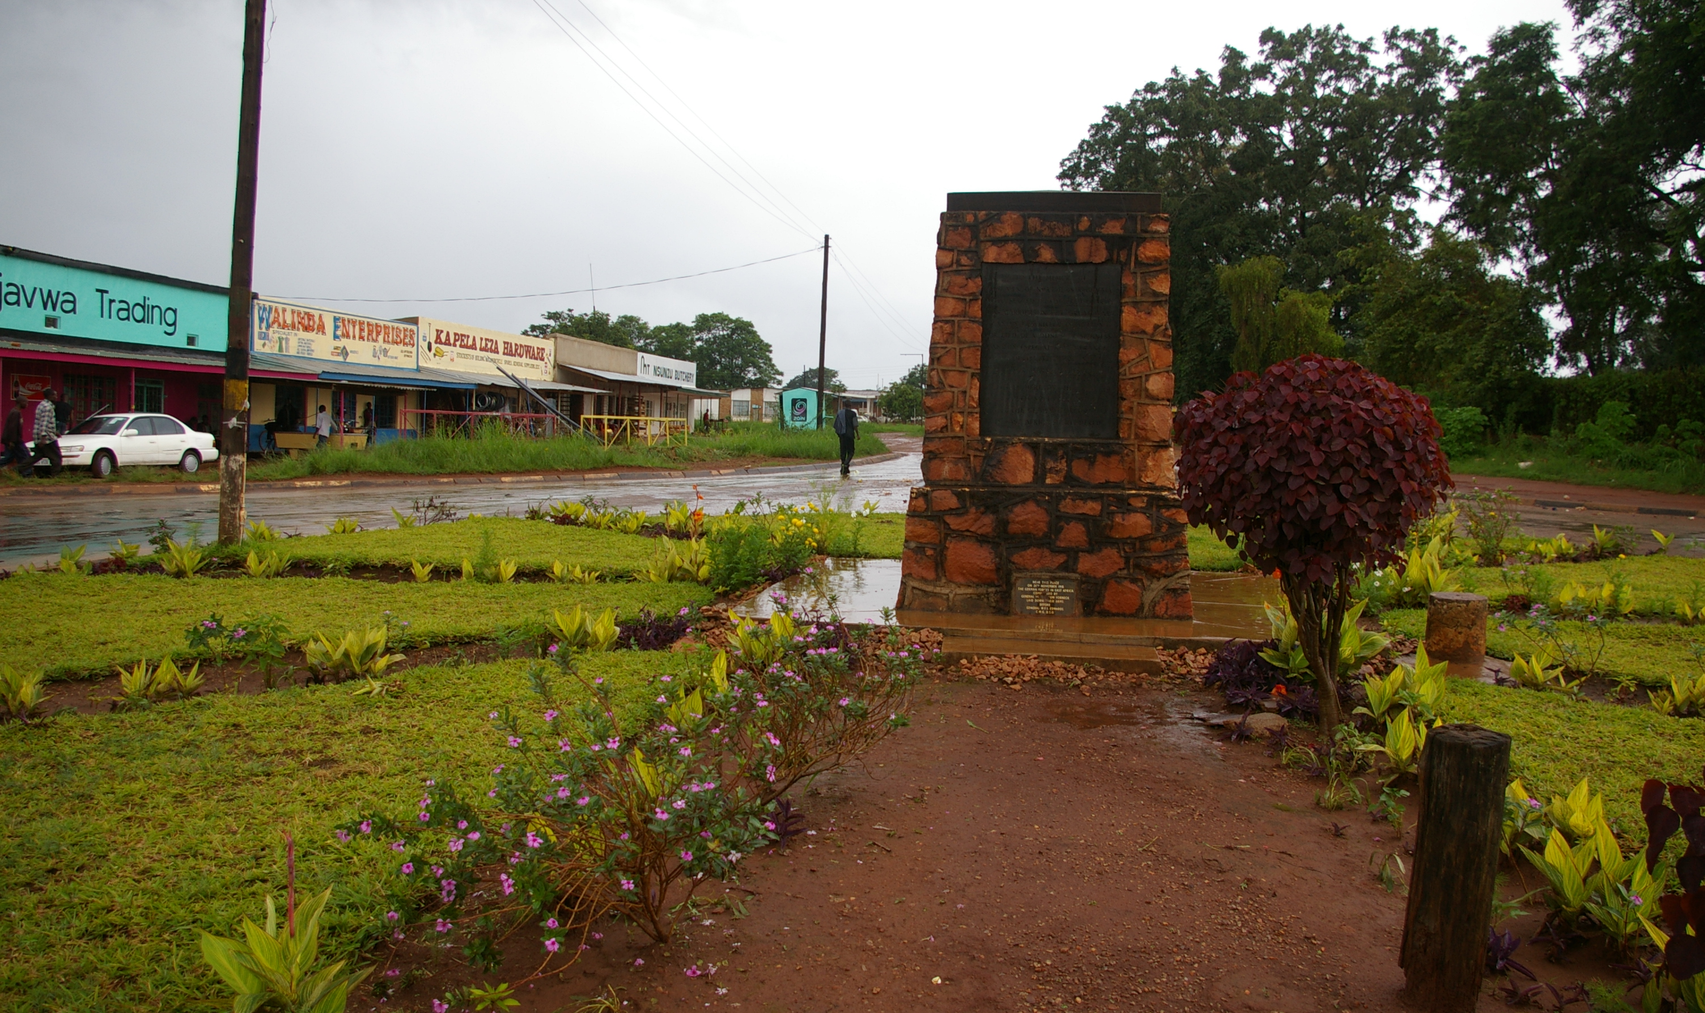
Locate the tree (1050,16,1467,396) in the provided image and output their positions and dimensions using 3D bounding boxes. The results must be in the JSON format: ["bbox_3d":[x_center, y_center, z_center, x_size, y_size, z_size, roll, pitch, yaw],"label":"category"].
[{"bbox_3d":[15.189,-10.119,47.529,15.214,15.963,13.693,2,4,17],"label":"tree"}]

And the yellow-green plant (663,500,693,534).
[{"bbox_3d":[-2.188,0.137,16.035,0.370,0.380,0.340,1,4,-8],"label":"yellow-green plant"}]

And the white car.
[{"bbox_3d":[-16.620,-1.400,29.150,1.690,1.380,4.250,2,4,17],"label":"white car"}]

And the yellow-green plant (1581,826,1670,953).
[{"bbox_3d":[2.179,1.065,3.597,0.252,0.338,0.227,3,4,32],"label":"yellow-green plant"}]

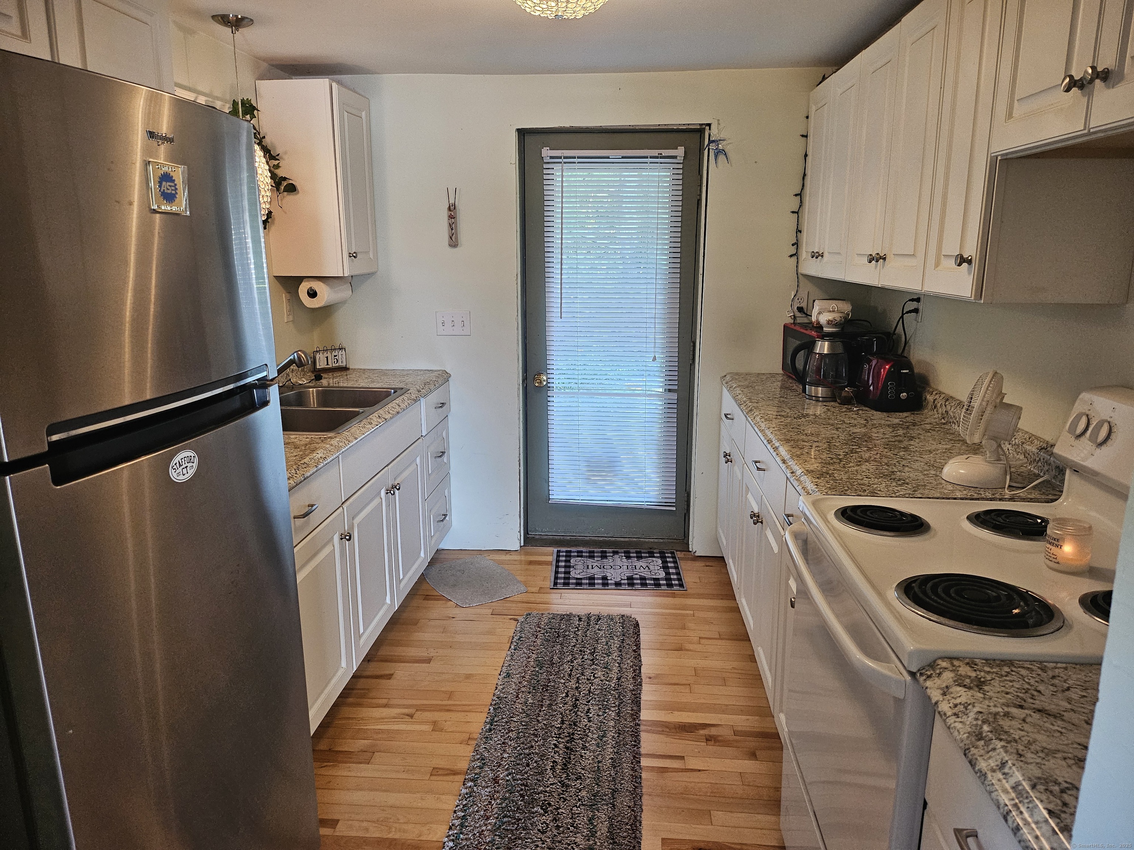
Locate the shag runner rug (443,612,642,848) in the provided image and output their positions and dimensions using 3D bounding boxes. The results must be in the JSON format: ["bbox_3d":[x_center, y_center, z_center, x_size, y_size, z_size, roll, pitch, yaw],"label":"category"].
[{"bbox_3d":[-0.009,0.935,2.522,0.497,0.028,1.530,1,12,5],"label":"shag runner rug"}]

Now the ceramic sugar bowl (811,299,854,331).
[{"bbox_3d":[1.091,-0.444,3.231,0.155,0.120,0.125,4,13,16],"label":"ceramic sugar bowl"}]

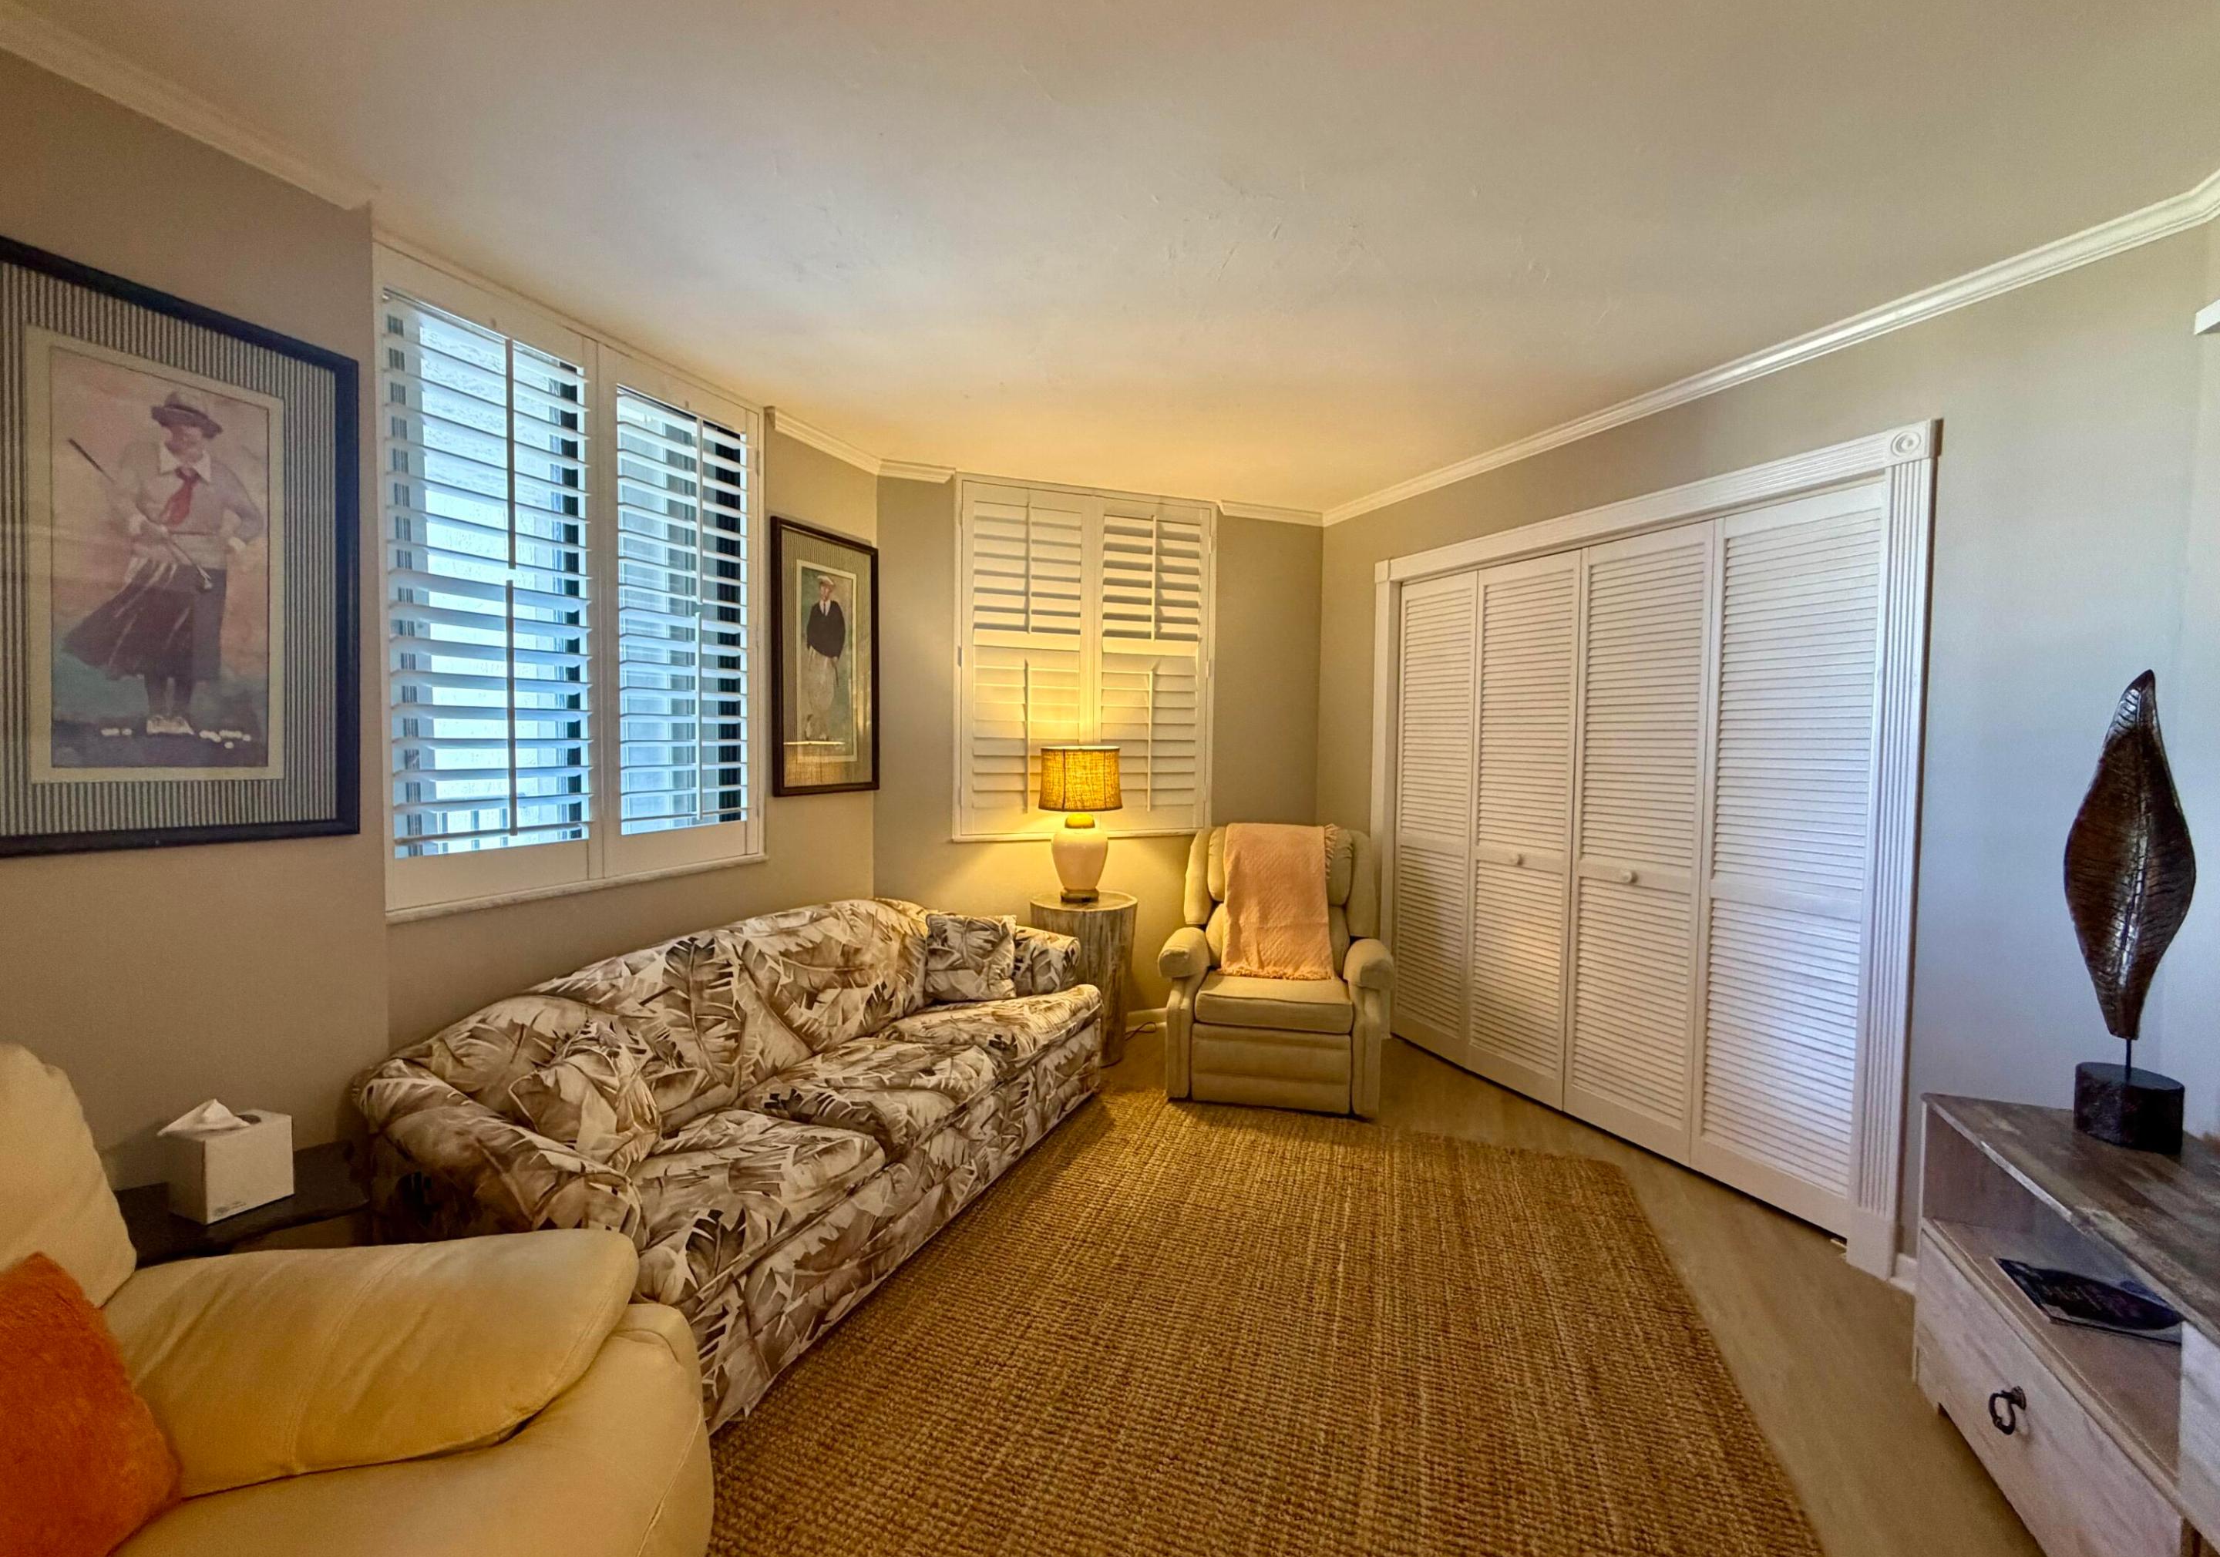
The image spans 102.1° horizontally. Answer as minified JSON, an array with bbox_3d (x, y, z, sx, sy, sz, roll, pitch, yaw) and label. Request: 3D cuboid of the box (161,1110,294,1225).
[{"bbox_3d":[-1.512,0.662,1.542,0.112,0.133,0.115,2,3,20],"label":"box"}]

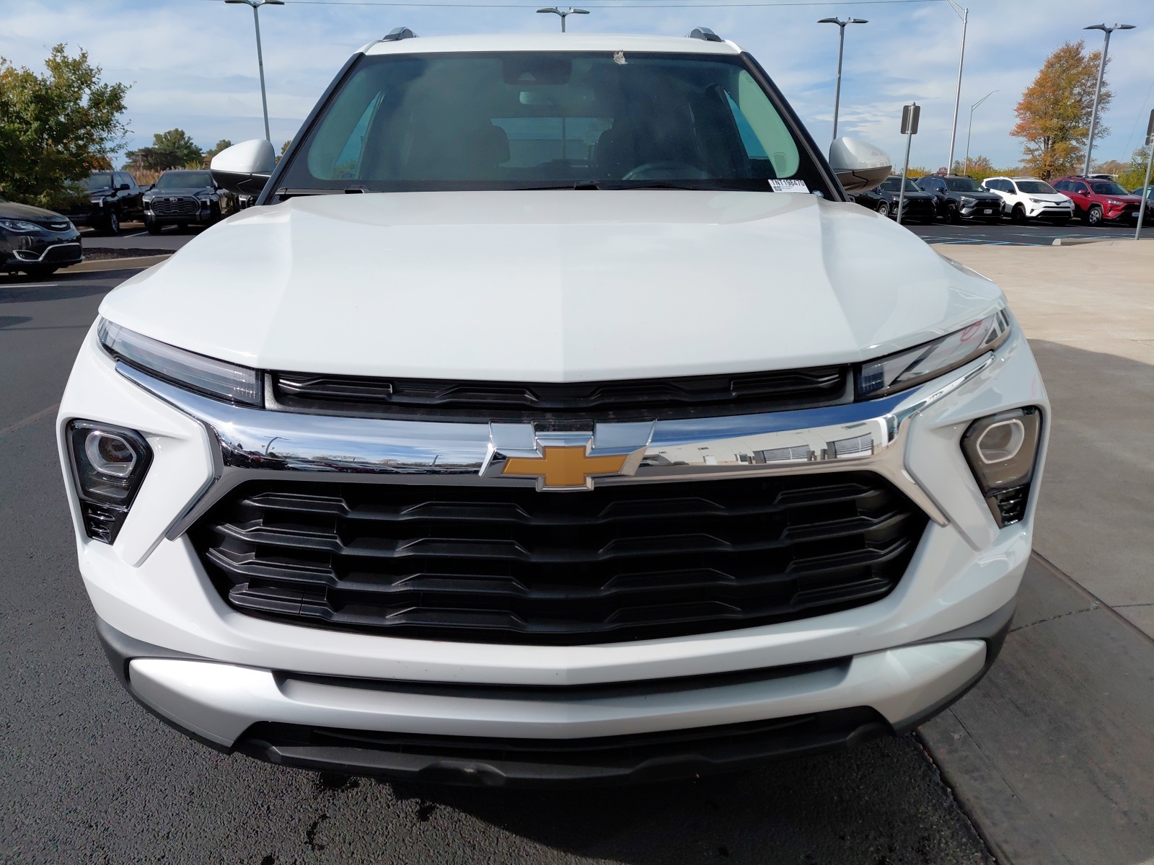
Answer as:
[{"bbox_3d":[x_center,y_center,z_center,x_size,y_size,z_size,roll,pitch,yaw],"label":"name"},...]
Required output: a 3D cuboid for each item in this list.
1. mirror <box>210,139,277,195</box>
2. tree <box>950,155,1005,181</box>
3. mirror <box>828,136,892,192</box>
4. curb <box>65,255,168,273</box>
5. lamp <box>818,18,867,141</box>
[{"bbox_3d":[-0.969,-0.800,2.526,0.220,0.165,0.160,-1,16,-2],"label":"mirror"},{"bbox_3d":[35.506,-22.286,73.946,4.390,4.390,4.390,7,18,24],"label":"tree"},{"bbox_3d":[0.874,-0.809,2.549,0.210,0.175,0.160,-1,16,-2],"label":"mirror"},{"bbox_3d":[-7.464,-2.770,13.654,0.180,0.150,2.700,15,22,42],"label":"curb"},{"bbox_3d":[10.885,-13.057,35.078,2.050,7.950,0.400,-2,16,-8],"label":"lamp"}]

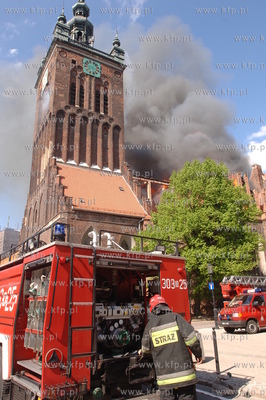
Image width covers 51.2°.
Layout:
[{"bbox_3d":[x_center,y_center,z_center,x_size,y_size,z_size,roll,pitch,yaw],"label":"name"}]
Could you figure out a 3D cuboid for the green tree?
[{"bbox_3d":[6.360,2.800,25.380,10.590,14.450,9.990,-1,-19,0],"label":"green tree"}]

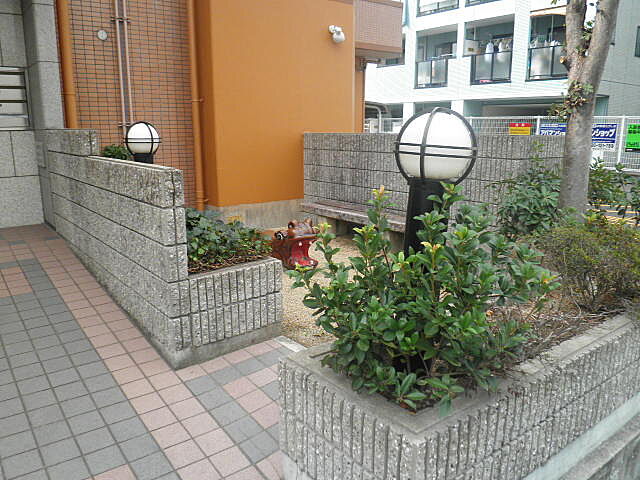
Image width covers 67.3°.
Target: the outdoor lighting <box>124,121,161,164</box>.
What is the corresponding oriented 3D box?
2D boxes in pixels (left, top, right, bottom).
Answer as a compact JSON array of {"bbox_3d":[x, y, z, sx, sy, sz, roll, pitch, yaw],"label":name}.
[{"bbox_3d":[-1.425,-0.469,3.930,0.290,0.960,0.290,-10,16,-38],"label":"outdoor lighting"}]

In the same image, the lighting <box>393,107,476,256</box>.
[{"bbox_3d":[0.392,0.020,1.790,0.290,0.997,0.290,-7,16,-39],"label":"lighting"}]

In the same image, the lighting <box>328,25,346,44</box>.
[{"bbox_3d":[0.222,-2.608,6.100,0.155,0.210,0.220,-10,31,-38],"label":"lighting"}]

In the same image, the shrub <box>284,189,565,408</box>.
[{"bbox_3d":[0.372,0.155,1.770,0.930,0.730,0.720,3,13,11],"label":"shrub"}]

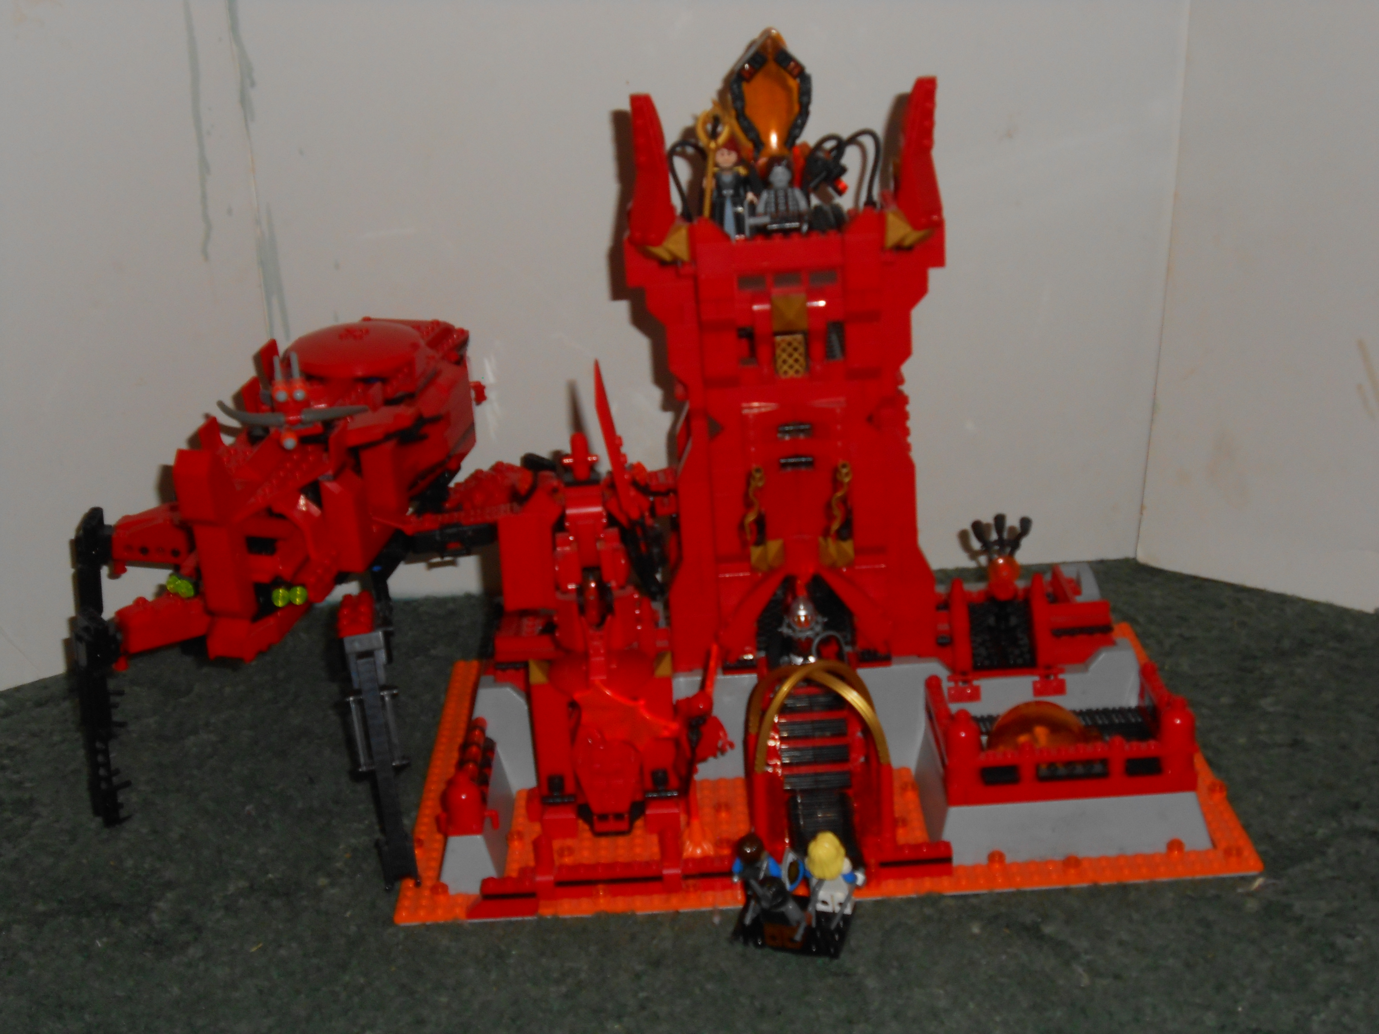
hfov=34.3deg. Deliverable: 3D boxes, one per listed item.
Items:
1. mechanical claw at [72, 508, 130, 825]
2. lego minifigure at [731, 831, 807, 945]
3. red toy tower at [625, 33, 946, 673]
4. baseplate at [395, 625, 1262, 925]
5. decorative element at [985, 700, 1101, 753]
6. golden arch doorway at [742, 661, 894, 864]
[{"bbox_3d":[-0.285,0.073,1.078,0.028,0.154,0.034,1,21,-2],"label":"mechanical claw"},{"bbox_3d":[0.034,0.158,0.959,0.032,0.045,0.022,3,22,16],"label":"lego minifigure"},{"bbox_3d":[0.047,-0.082,1.088,0.148,0.292,0.115,-3,21,0],"label":"red toy tower"},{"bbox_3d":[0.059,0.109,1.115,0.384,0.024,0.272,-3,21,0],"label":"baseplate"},{"bbox_3d":[0.163,0.100,1.036,0.052,0.034,0.032,-3,21,0],"label":"decorative element"},{"bbox_3d":[0.059,0.106,1.026,0.067,0.092,0.054,-3,21,0],"label":"golden arch doorway"}]

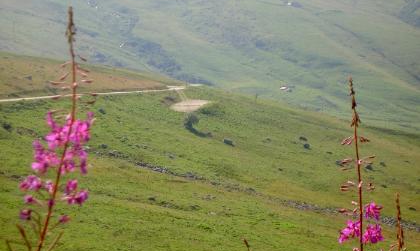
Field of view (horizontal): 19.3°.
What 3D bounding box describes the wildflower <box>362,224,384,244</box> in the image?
[{"bbox_3d":[0.238,0.159,1.800,0.026,0.029,0.018,-5,8,-33],"label":"wildflower"}]

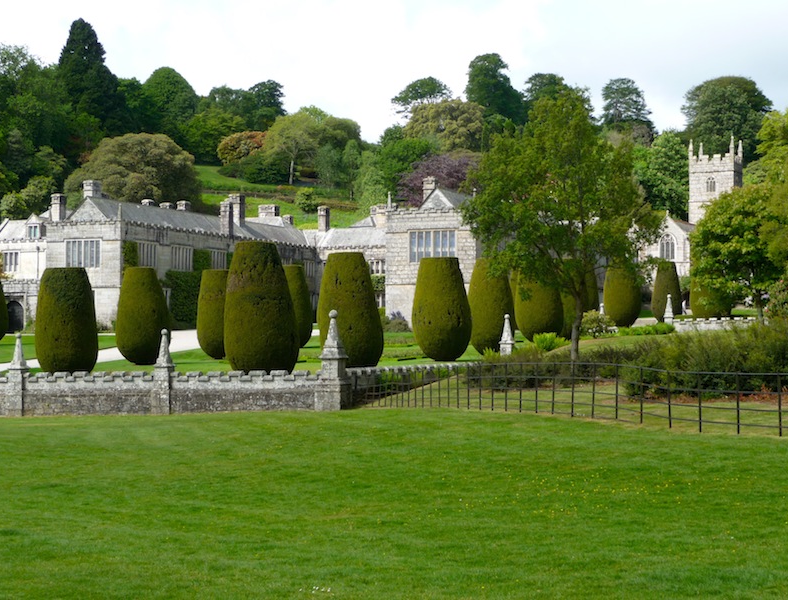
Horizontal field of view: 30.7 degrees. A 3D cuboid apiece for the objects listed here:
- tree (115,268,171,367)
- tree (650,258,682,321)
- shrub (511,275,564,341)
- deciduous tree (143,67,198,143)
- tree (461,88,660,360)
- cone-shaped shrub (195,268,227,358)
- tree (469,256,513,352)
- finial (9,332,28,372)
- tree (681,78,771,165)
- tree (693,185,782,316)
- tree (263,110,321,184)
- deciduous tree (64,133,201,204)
[{"bbox_3d":[-12.210,0.770,70.000,2.700,4.810,2.700,0,-1,0],"label":"tree"},{"bbox_3d":[20.580,-0.570,108.000,2.500,4.600,2.500,0,0,25],"label":"tree"},{"bbox_3d":[8.940,0.320,88.000,3.050,4.450,3.050,-1,-1,22],"label":"shrub"},{"bbox_3d":[-45.230,-38.350,290.000,11.500,18.000,11.500,0,0,0],"label":"deciduous tree"},{"bbox_3d":[5.810,-2.460,50.000,6.930,9.840,6.930,-1,-1,22],"label":"tree"},{"bbox_3d":[-9.180,0.770,76.500,2.650,4.750,2.650,0,0,0],"label":"cone-shaped shrub"},{"bbox_3d":[5.130,0.360,76.000,2.570,5.170,2.570,0,-1,0],"label":"tree"},{"bbox_3d":[-15.580,2.140,59.500,0.600,1.580,0.600,-1,-1,22],"label":"finial"},{"bbox_3d":[61.680,-32.090,265.000,17.000,18.500,16.000,0,0,25],"label":"tree"},{"bbox_3d":[22.840,-2.880,95.000,6.190,9.550,6.190,-1,-1,22],"label":"tree"},{"bbox_3d":[-16.090,-23.910,225.000,9.200,11.700,9.200,0,-1,0],"label":"tree"},{"bbox_3d":[-39.240,-18.830,215.000,20.000,12.500,18.000,0,0,25],"label":"deciduous tree"}]

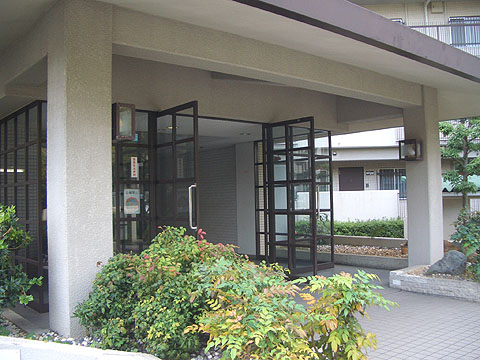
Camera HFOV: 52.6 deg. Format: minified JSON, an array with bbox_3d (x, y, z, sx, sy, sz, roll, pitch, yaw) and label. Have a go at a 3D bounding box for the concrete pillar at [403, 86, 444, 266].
[{"bbox_3d":[2.862,-0.007,7.560,0.418,2.788,0.367,0,-2,-40],"label":"concrete pillar"}]

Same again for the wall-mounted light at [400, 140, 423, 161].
[{"bbox_3d":[2.611,-0.443,7.377,0.208,0.310,0.281,0,-2,-40],"label":"wall-mounted light"}]

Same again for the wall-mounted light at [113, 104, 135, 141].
[{"bbox_3d":[-1.086,-0.507,4.336,0.216,0.317,0.275,0,-2,-40],"label":"wall-mounted light"}]

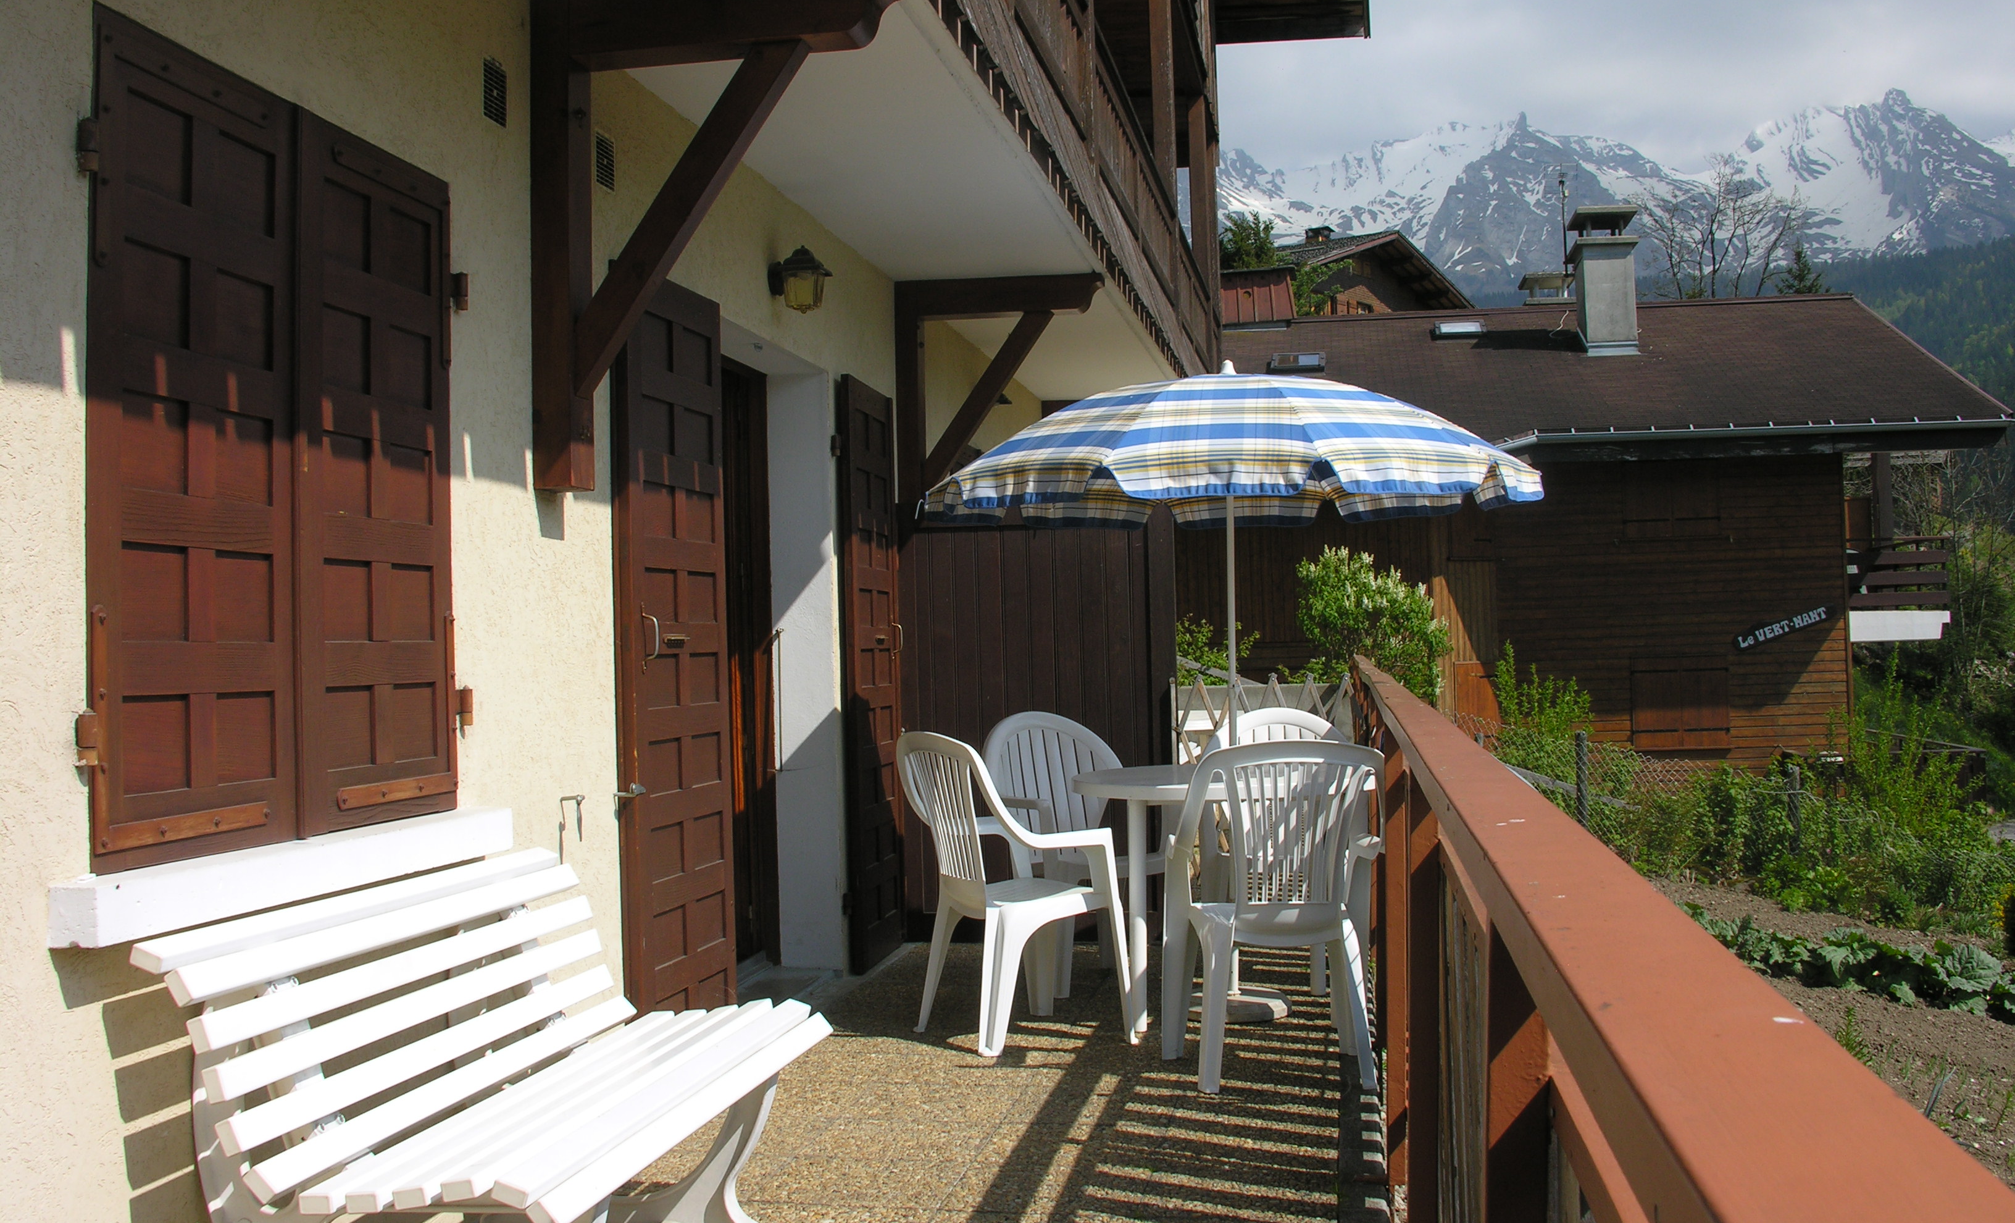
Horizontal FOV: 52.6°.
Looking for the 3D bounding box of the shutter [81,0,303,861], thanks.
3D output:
[{"bbox_3d":[-1.254,-0.243,3.147,0.035,1.235,0.565,-1,-1,10],"label":"shutter"}]

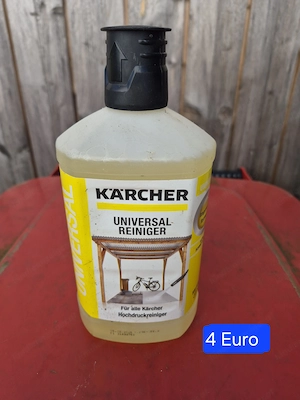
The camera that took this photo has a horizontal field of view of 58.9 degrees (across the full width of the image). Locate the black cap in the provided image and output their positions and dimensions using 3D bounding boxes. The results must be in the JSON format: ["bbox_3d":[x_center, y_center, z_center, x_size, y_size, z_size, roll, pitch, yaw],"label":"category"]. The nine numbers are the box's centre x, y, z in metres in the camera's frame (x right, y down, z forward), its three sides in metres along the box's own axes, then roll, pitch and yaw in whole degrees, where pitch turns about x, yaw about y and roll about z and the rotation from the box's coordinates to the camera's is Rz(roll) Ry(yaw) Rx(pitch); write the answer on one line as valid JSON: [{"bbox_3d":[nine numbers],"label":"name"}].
[{"bbox_3d":[-0.008,-0.086,0.177,0.044,0.047,0.044,0,26,0],"label":"black cap"}]

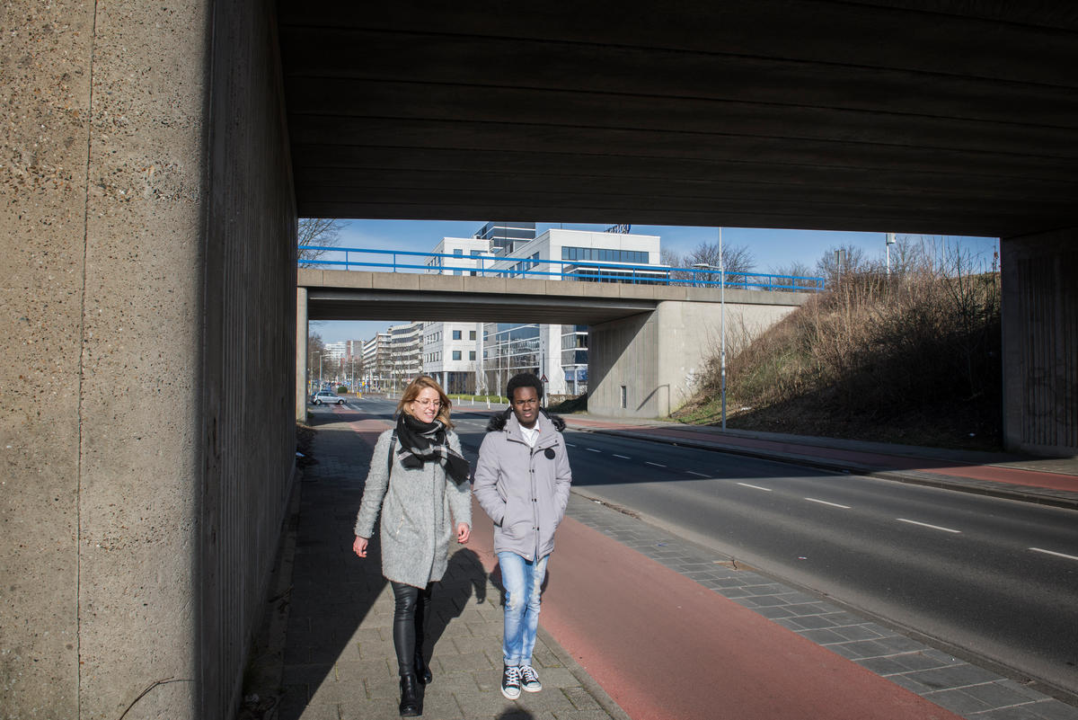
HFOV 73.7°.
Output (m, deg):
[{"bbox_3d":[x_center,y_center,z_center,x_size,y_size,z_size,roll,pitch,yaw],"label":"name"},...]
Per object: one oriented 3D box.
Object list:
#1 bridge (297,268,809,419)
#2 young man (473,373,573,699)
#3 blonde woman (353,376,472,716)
[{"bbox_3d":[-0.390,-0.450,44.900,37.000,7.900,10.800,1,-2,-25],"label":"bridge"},{"bbox_3d":[-0.105,0.950,4.100,0.540,1.760,0.410,0,-2,-12],"label":"young man"},{"bbox_3d":[-0.710,0.952,3.940,0.590,1.725,0.530,1,-2,-16],"label":"blonde woman"}]

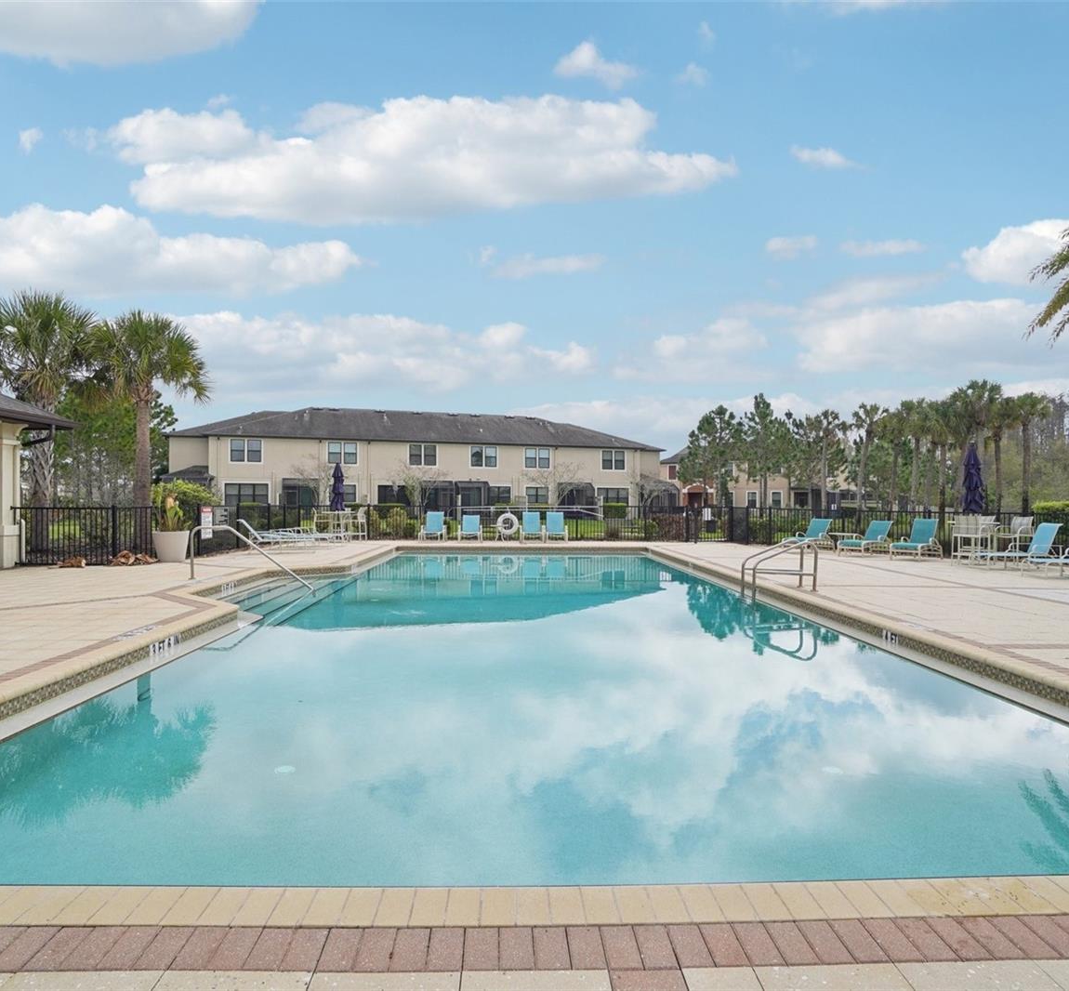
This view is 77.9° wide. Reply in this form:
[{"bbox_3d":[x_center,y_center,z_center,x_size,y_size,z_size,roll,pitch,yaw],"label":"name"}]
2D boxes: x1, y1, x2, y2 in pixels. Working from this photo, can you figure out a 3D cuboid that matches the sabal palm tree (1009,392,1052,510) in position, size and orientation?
[{"bbox_3d":[25.499,-1.689,34.000,2.400,7.260,2.400,0,0,0],"label":"sabal palm tree"}]

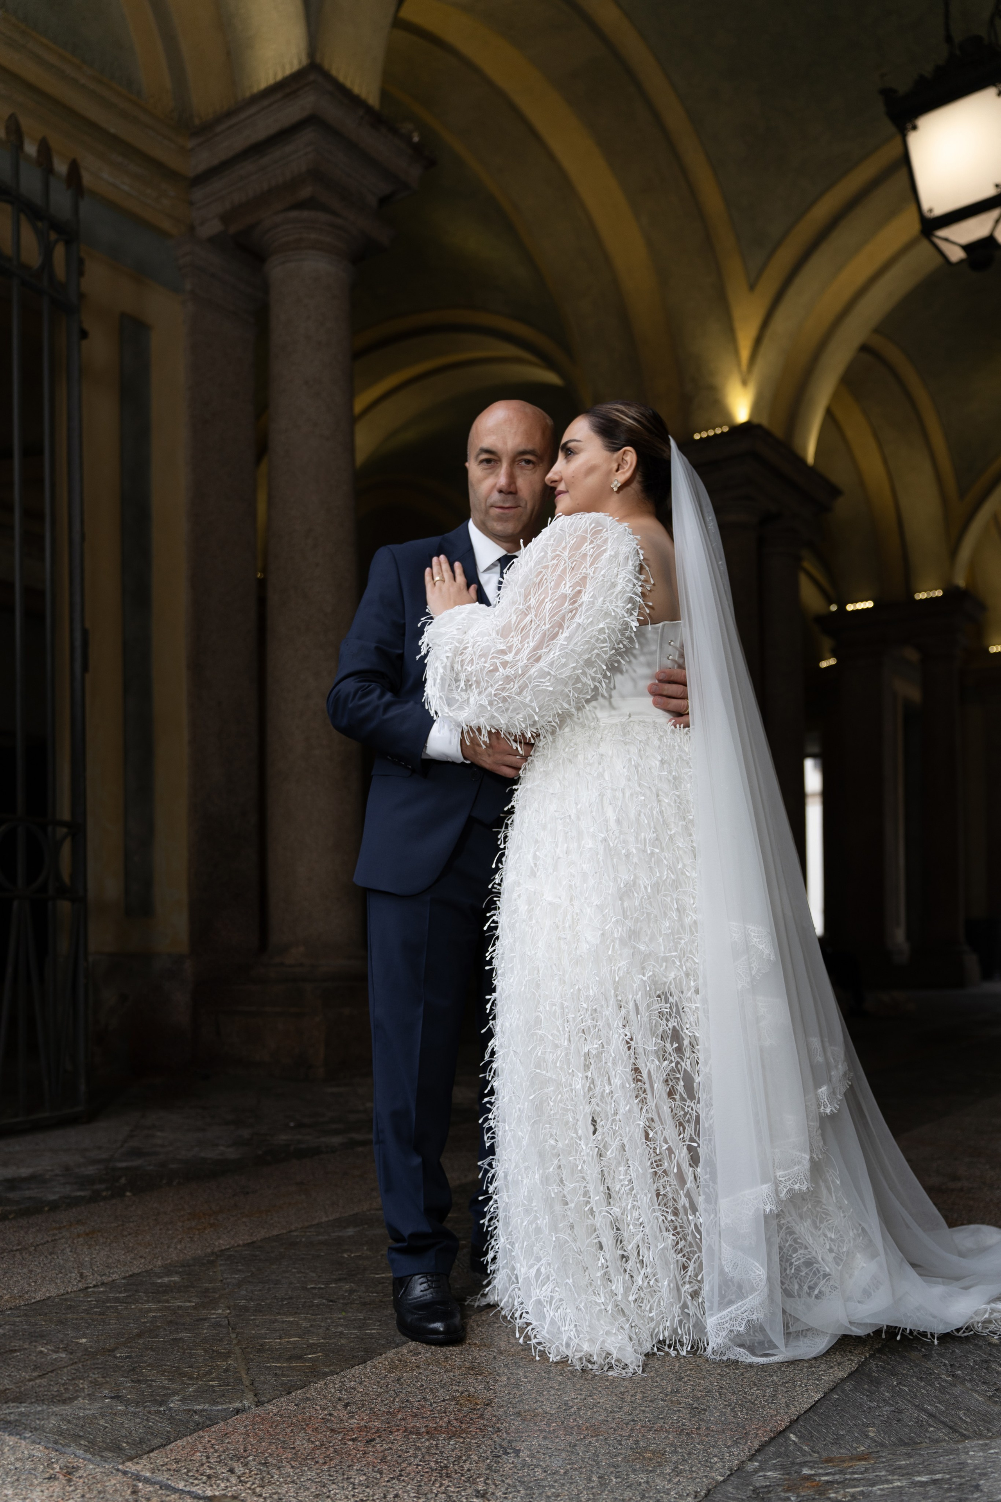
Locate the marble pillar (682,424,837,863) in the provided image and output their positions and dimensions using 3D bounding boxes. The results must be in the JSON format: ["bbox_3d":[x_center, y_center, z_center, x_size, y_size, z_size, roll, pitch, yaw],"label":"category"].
[{"bbox_3d":[2.408,-0.205,12.020,1.400,5.656,2.000,-1,-2,37],"label":"marble pillar"}]

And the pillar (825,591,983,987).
[{"bbox_3d":[5.653,0.553,16.465,2.000,5.361,1.150,-1,-2,37],"label":"pillar"}]

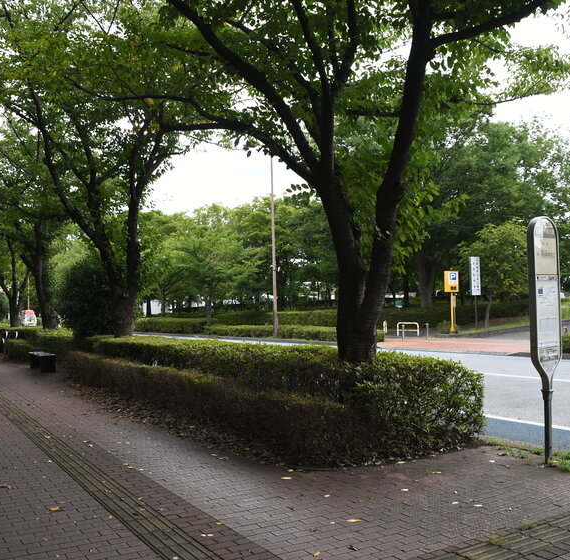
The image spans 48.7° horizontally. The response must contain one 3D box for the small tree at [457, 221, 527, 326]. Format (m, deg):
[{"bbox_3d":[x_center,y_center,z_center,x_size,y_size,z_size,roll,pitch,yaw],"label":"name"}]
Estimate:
[{"bbox_3d":[13.569,-0.423,41.000,4.700,7.100,4.700,0,-3,-32],"label":"small tree"}]

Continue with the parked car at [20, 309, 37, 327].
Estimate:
[{"bbox_3d":[-34.567,5.167,85.000,1.750,2.100,4.600,0,-3,-32],"label":"parked car"}]

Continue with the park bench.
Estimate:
[{"bbox_3d":[-6.747,2.307,17.632,0.450,0.440,1.850,0,-3,-32],"label":"park bench"}]

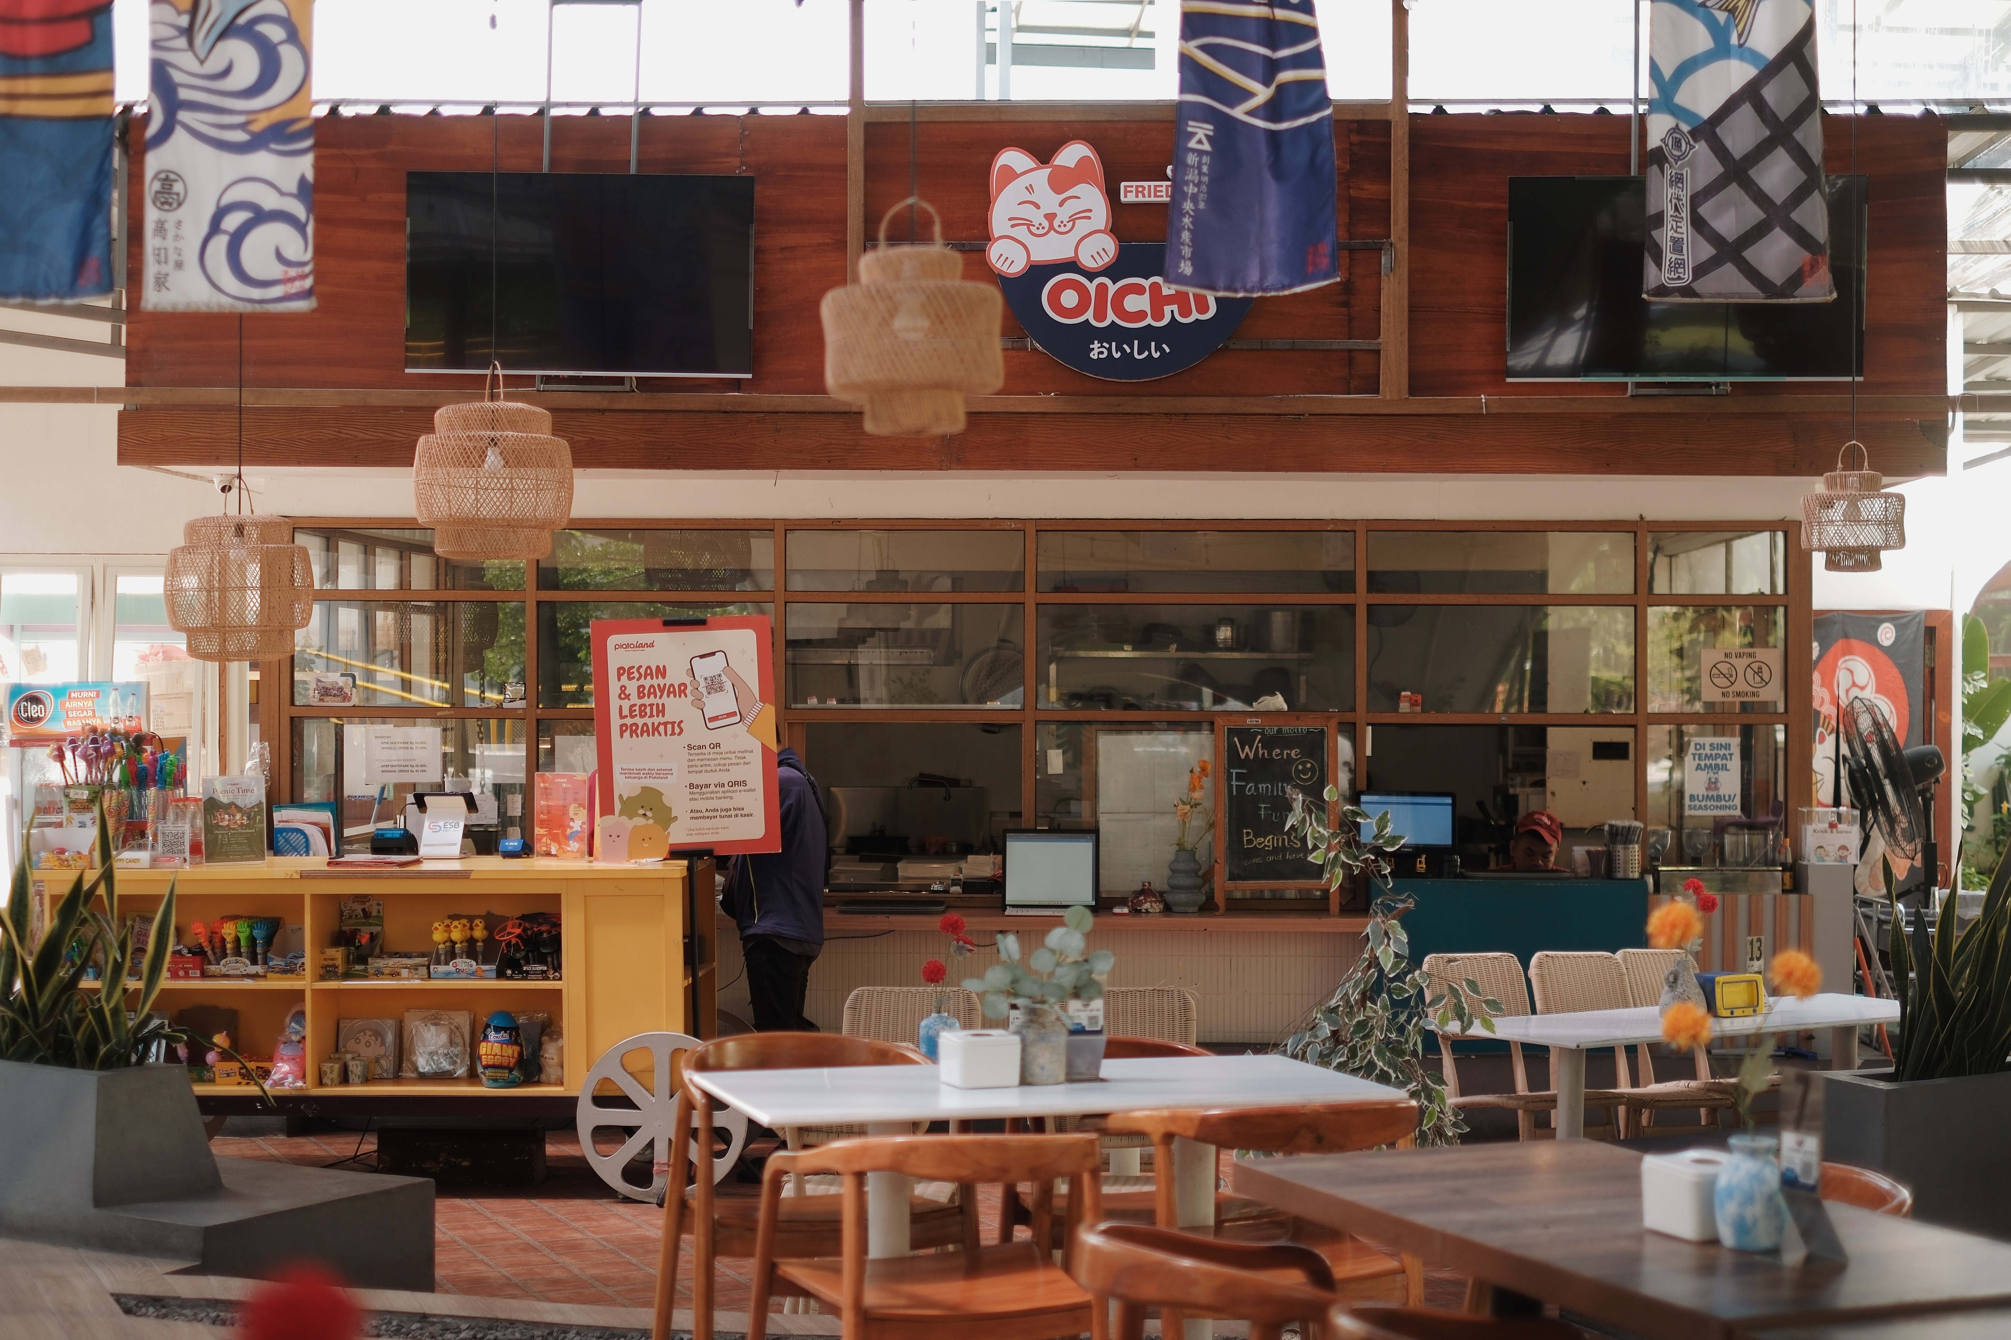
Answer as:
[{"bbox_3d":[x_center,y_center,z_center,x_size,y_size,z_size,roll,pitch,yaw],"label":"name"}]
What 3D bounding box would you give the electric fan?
[{"bbox_3d":[3.312,0.950,10.900,0.500,1.650,0.600,0,0,3],"label":"electric fan"}]

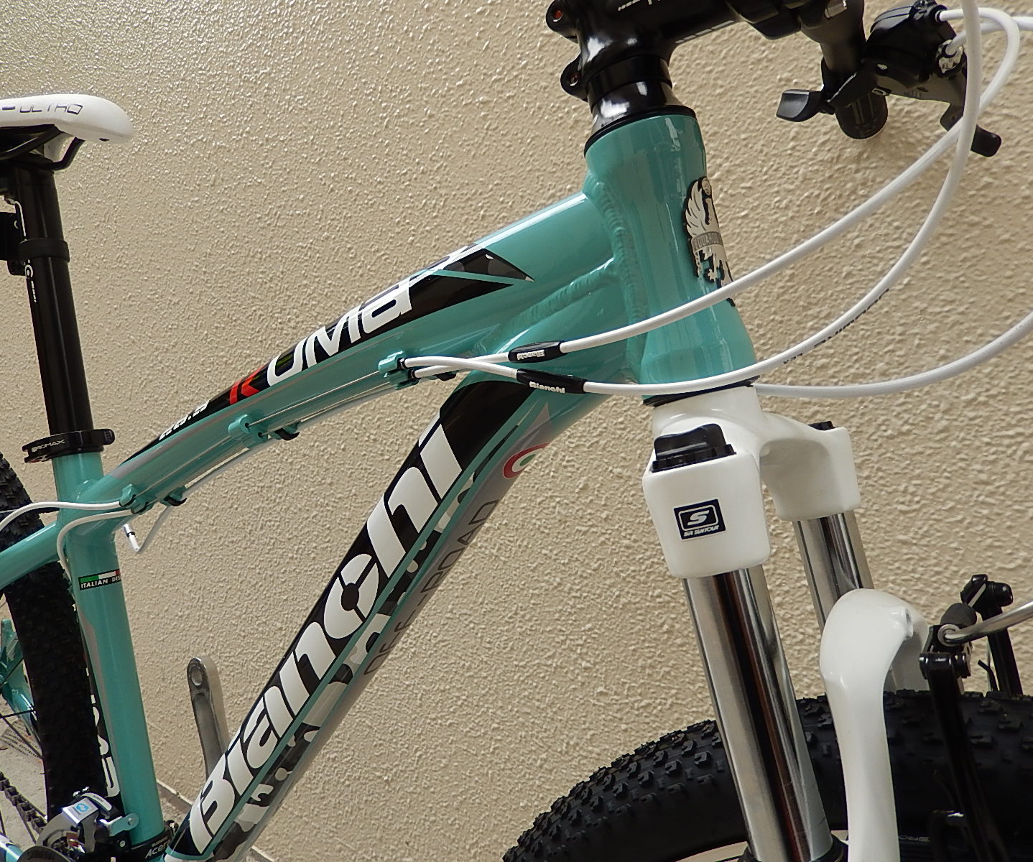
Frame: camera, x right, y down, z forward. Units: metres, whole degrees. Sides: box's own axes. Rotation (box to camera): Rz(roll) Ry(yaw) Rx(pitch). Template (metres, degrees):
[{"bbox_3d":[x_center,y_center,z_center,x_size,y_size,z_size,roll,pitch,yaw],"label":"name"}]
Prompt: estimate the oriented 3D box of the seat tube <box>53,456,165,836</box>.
[{"bbox_3d":[-0.325,0.178,0.668,0.040,0.326,0.035,-12,-1,35],"label":"seat tube"}]

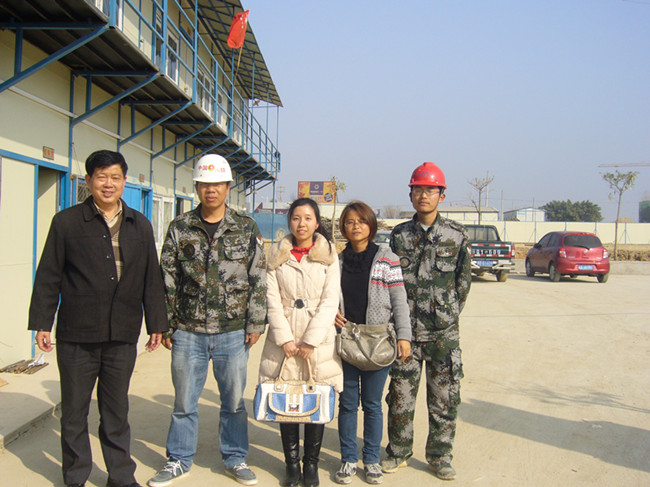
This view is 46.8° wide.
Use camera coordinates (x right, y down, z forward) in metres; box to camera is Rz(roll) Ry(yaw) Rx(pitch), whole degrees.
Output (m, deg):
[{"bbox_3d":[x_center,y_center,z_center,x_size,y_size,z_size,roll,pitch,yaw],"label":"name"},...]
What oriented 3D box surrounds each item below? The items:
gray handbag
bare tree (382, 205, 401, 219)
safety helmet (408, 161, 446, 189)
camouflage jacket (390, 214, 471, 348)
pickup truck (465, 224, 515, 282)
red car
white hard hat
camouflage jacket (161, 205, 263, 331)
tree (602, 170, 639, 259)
[{"bbox_3d":[0.225,0.551,4.020,0.325,0.260,0.130,1,1,3],"label":"gray handbag"},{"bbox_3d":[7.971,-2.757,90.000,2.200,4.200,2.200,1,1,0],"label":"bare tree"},{"bbox_3d":[0.587,-0.388,4.280,0.215,0.150,0.270,1,4,20],"label":"safety helmet"},{"bbox_3d":[0.600,0.207,4.310,0.490,0.740,0.320,1,1,15],"label":"camouflage jacket"},{"bbox_3d":[4.820,0.280,24.600,1.720,1.740,5.000,1,1,0],"label":"pickup truck"},{"bbox_3d":[7.750,0.440,24.250,1.680,1.540,3.780,1,1,-2],"label":"red car"},{"bbox_3d":[-0.606,-0.403,4.060,0.215,0.155,0.275,1,8,-5],"label":"white hard hat"},{"bbox_3d":[-0.609,0.142,4.100,0.575,0.700,0.300,1,1,-2],"label":"camouflage jacket"},{"bbox_3d":[11.925,-1.130,30.300,1.450,3.600,1.400,1,1,0],"label":"tree"}]

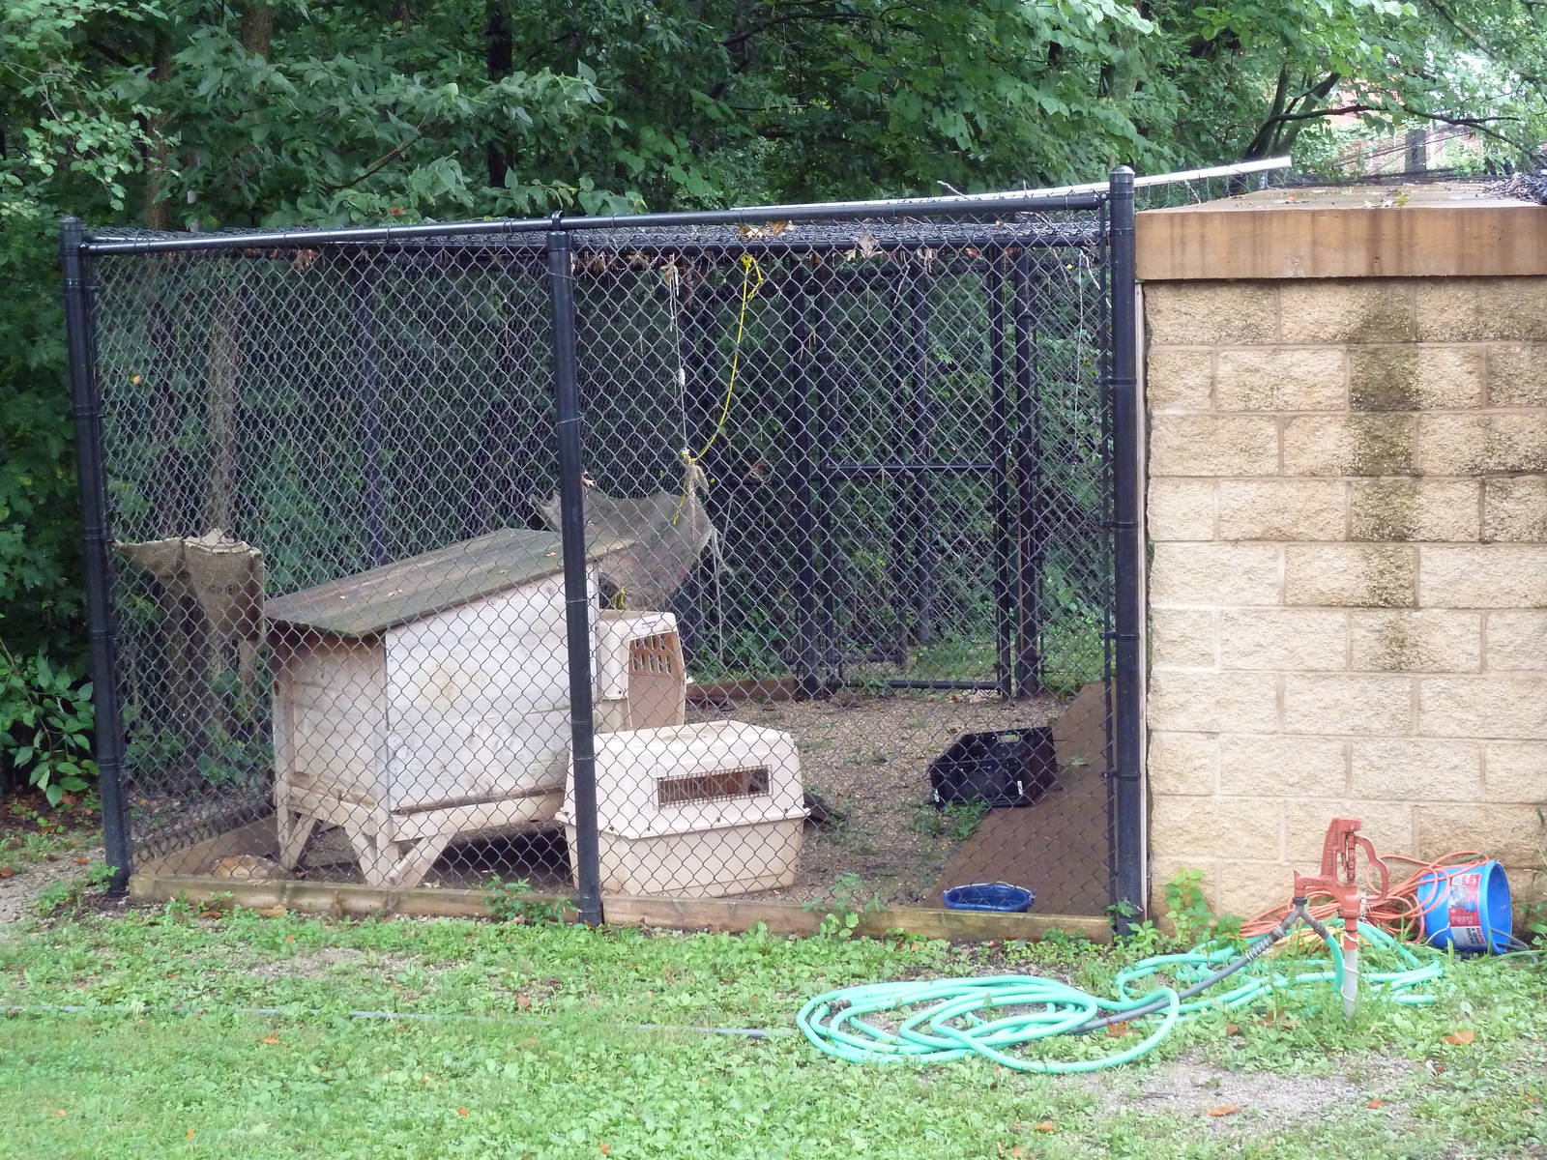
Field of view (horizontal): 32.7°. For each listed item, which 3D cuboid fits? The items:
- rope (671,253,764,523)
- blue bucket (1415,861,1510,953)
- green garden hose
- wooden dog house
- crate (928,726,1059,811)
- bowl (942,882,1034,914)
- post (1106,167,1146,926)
[{"bbox_3d":[-0.230,-0.794,10.900,0.385,1.120,0.140,-2,8,-1],"label":"rope"},{"bbox_3d":[2.100,0.996,8.030,0.250,0.285,0.285,-3,6,36],"label":"blue bucket"},{"bbox_3d":[1.088,1.086,7.466,2.270,0.240,1.100,-6,10,-27],"label":"green garden hose"},{"bbox_3d":[-1.255,0.458,9.945,1.250,1.200,0.850,-6,8,-42],"label":"wooden dog house"},{"bbox_3d":[0.915,0.785,10.850,0.385,0.210,0.560,-5,6,18],"label":"crate"},{"bbox_3d":[0.725,1.128,8.900,0.300,0.110,0.300,-2,8,0],"label":"bowl"},{"bbox_3d":[1.114,-0.073,8.320,0.077,2.420,0.077,0,9,14],"label":"post"}]

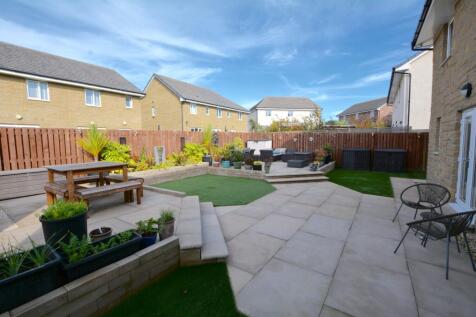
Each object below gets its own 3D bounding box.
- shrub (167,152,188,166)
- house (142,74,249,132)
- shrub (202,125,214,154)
[{"bbox_3d":[-2.898,0.048,9.500,1.030,0.680,0.850,-2,4,0],"label":"shrub"},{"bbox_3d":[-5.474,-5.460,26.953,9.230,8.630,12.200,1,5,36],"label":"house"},{"bbox_3d":[-1.562,-0.913,10.500,0.600,1.770,0.600,-2,4,-8],"label":"shrub"}]

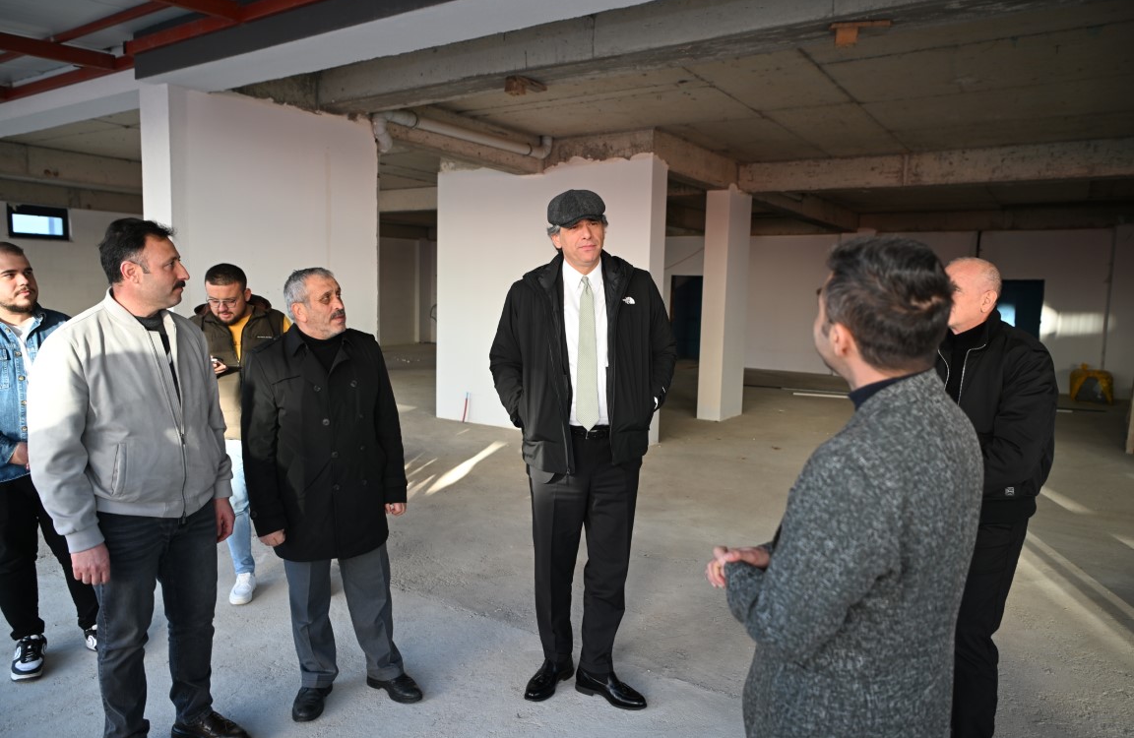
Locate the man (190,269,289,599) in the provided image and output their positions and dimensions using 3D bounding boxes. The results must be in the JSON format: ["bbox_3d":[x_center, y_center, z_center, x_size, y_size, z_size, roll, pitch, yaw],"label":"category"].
[{"bbox_3d":[-1.663,0.314,3.829,0.560,1.674,0.440,1,6,-5],"label":"man"}]

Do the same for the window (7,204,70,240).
[{"bbox_3d":[-8.733,-2.411,12.488,0.100,0.541,0.874,5,7,33],"label":"window"}]

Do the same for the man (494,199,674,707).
[{"bbox_3d":[0.052,0.301,2.945,0.690,1.972,0.400,1,6,-3],"label":"man"}]

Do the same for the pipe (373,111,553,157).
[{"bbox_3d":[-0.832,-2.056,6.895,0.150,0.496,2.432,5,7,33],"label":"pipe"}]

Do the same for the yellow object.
[{"bbox_3d":[8.302,0.218,11.902,0.500,0.600,0.450,5,7,33],"label":"yellow object"}]

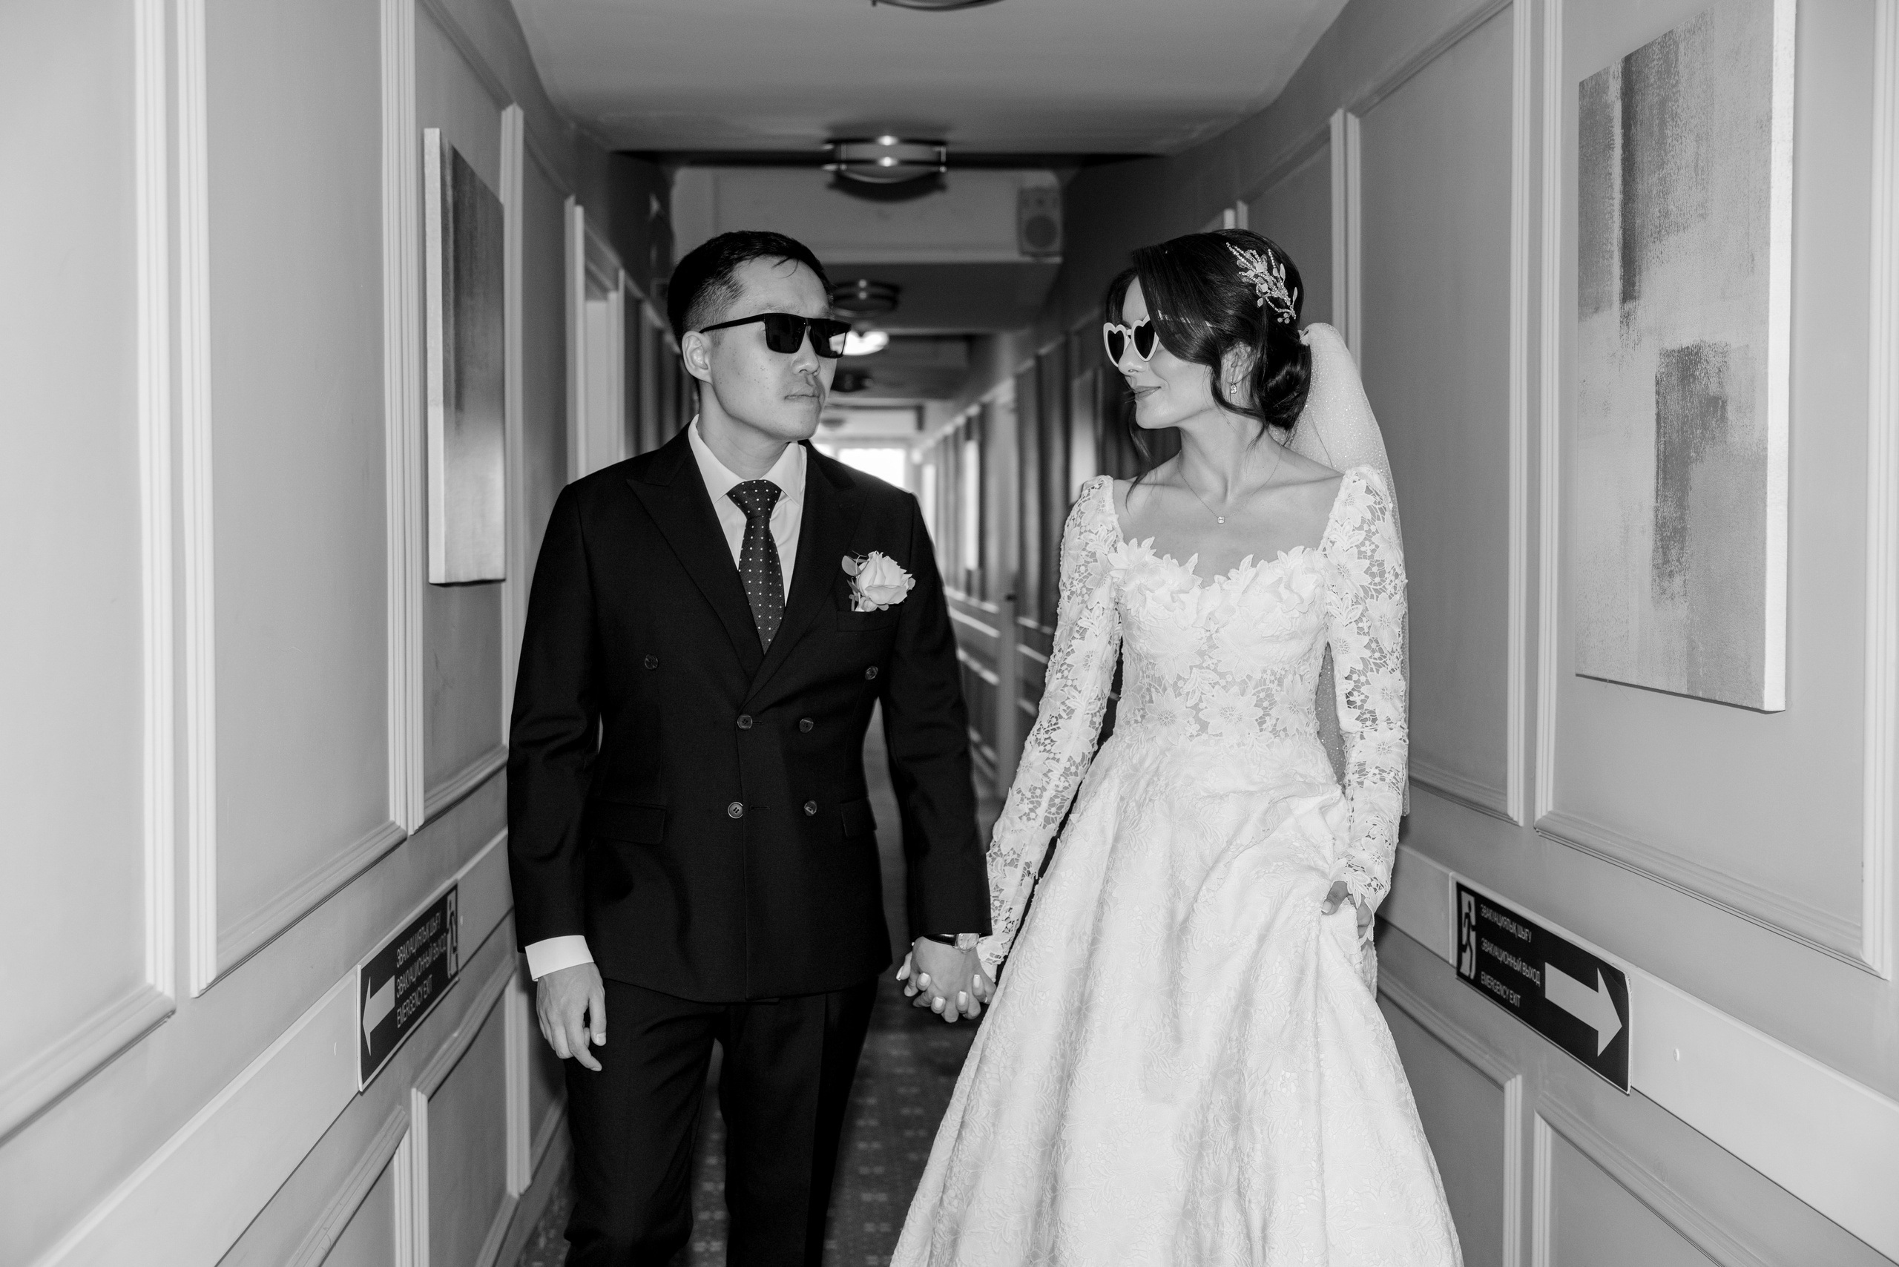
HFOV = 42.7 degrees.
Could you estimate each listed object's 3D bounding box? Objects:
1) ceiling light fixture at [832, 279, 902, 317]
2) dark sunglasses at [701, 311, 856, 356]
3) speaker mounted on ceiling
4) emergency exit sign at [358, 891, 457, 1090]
[{"bbox_3d":[-0.370,-1.443,10.435,0.325,0.140,0.325,0,2,-3],"label":"ceiling light fixture"},{"bbox_3d":[-0.213,-0.335,2.857,0.145,0.050,0.147,-9,-4,40],"label":"dark sunglasses"},{"bbox_3d":[0.364,-1.644,9.737,0.165,0.265,0.170,0,2,-3],"label":"speaker mounted on ceiling"},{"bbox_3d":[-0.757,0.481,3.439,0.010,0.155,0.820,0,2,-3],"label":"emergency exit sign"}]

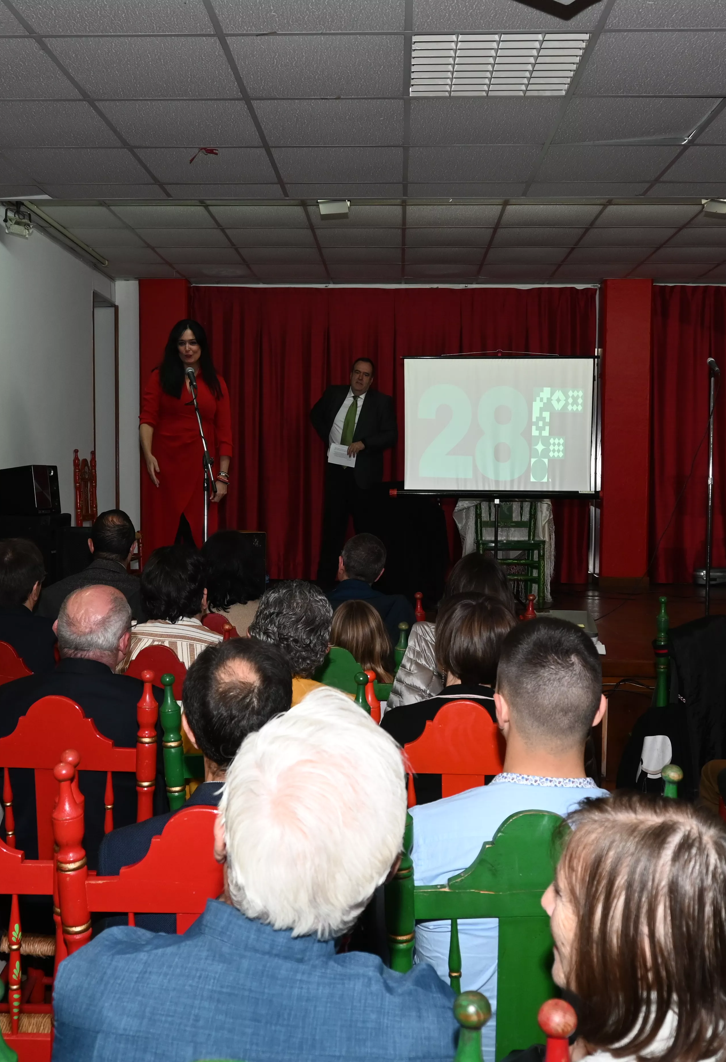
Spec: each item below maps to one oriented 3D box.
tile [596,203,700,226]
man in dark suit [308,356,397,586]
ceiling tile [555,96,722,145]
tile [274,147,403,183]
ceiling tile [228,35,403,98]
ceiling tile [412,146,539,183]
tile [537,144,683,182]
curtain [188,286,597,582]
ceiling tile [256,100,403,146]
[{"bbox_3d":[1.763,-1.959,6.601,0.595,0.020,0.595,0,3,2],"label":"tile"},{"bbox_3d":[-0.066,-0.319,7.406,0.600,1.763,0.420,1,4,17],"label":"man in dark suit"},{"bbox_3d":[1.078,-1.637,4.236,0.600,0.020,0.600,0,3,2],"label":"ceiling tile"},{"bbox_3d":[-0.102,-1.683,4.876,0.595,0.020,0.595,0,3,2],"label":"tile"},{"bbox_3d":[-0.142,-1.612,3.679,0.595,0.020,0.595,0,3,2],"label":"ceiling tile"},{"bbox_3d":[0.499,-1.678,4.856,0.600,0.020,0.600,0,3,2],"label":"ceiling tile"},{"bbox_3d":[1.099,-1.673,4.835,0.600,0.020,0.600,0,3,2],"label":"tile"},{"bbox_3d":[0.232,-0.819,9.145,3.500,2.530,0.120,1,3,2],"label":"curtain"},{"bbox_3d":[-0.122,-1.647,4.277,0.595,0.020,0.595,0,3,2],"label":"ceiling tile"}]

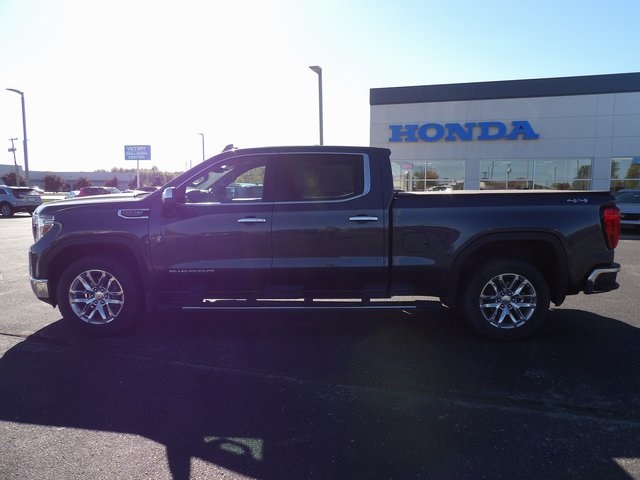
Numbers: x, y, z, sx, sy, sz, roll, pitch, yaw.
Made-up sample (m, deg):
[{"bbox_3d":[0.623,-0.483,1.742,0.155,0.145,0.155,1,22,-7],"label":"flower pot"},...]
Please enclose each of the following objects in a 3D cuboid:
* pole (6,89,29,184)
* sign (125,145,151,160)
[{"bbox_3d":[-22.187,-6.670,32.705,1.150,8.500,0.280,-4,8,-25],"label":"pole"},{"bbox_3d":[-20.942,-10.034,51.000,3.050,1.700,0.300,0,7,0],"label":"sign"}]

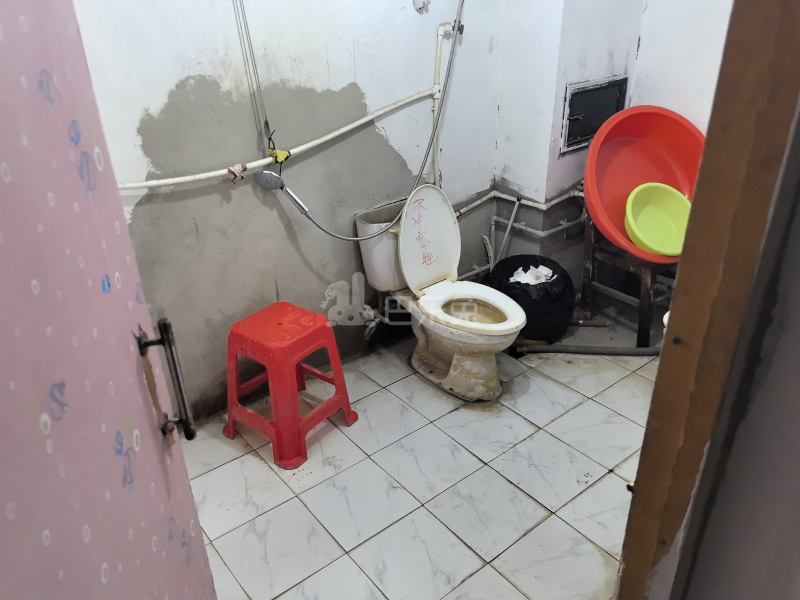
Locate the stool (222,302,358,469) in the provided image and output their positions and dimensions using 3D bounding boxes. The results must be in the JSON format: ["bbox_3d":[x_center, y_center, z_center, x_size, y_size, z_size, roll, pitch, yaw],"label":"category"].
[{"bbox_3d":[-0.420,0.286,2.318,0.355,0.465,0.360,18,33,33],"label":"stool"}]

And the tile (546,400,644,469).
[{"bbox_3d":[0.754,0.503,2.356,0.300,0.010,0.300,-21,33,-33],"label":"tile"}]

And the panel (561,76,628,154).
[{"bbox_3d":[0.933,-0.883,2.958,0.450,0.310,0.035,-21,33,-33],"label":"panel"}]

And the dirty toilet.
[{"bbox_3d":[0.219,-0.044,2.542,0.420,0.815,0.710,-23,34,-35],"label":"dirty toilet"}]

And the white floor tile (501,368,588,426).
[{"bbox_3d":[0.567,0.400,2.566,0.300,0.010,0.300,-21,33,-33],"label":"white floor tile"}]

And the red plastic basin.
[{"bbox_3d":[1.067,-0.477,2.712,0.675,0.675,0.195,-11,-6,-18],"label":"red plastic basin"}]

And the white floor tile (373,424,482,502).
[{"bbox_3d":[0.099,0.580,2.237,0.300,0.010,0.300,-21,33,-33],"label":"white floor tile"}]

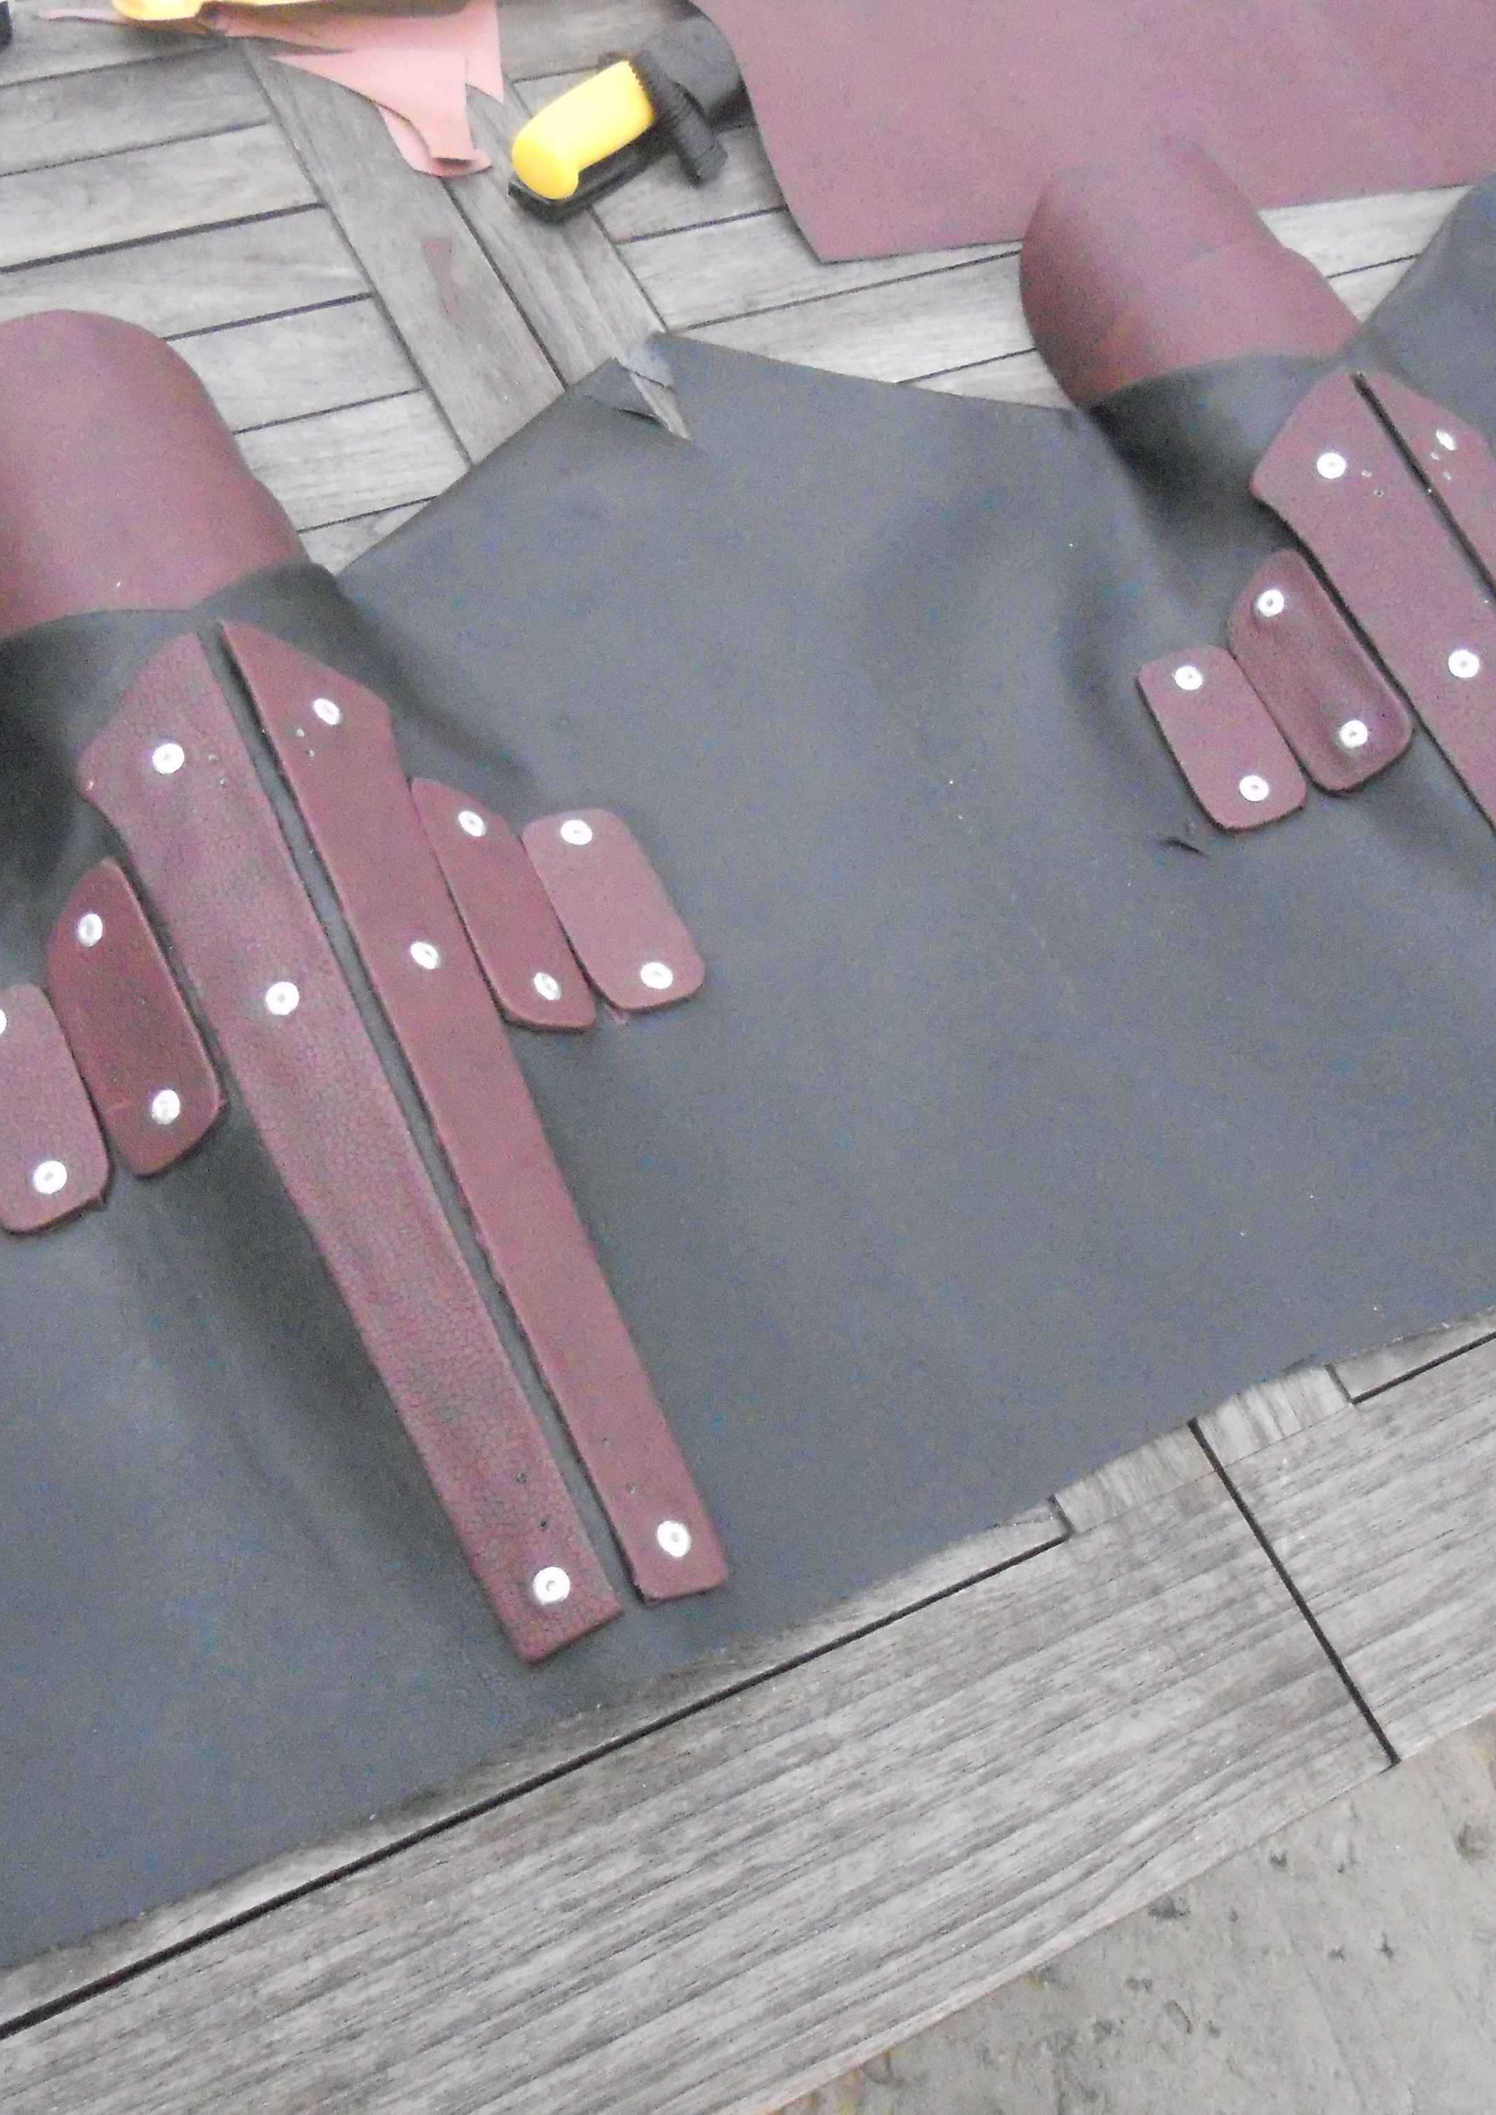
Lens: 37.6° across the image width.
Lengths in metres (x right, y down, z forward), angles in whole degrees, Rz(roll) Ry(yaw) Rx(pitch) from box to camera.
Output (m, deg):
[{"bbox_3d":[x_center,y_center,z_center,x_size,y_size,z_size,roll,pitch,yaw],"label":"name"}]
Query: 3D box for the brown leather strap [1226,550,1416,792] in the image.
[{"bbox_3d":[0.196,-0.132,0.763,0.039,0.010,0.086,-33,72,15],"label":"brown leather strap"}]

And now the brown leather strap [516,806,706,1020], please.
[{"bbox_3d":[-0.042,-0.047,0.694,0.036,0.006,0.077,-15,61,-25],"label":"brown leather strap"}]

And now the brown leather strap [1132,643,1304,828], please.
[{"bbox_3d":[0.164,-0.110,0.758,0.037,0.006,0.072,-18,68,-11],"label":"brown leather strap"}]

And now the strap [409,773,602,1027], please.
[{"bbox_3d":[-0.075,-0.046,0.676,0.039,0.008,0.091,1,58,-47],"label":"strap"}]

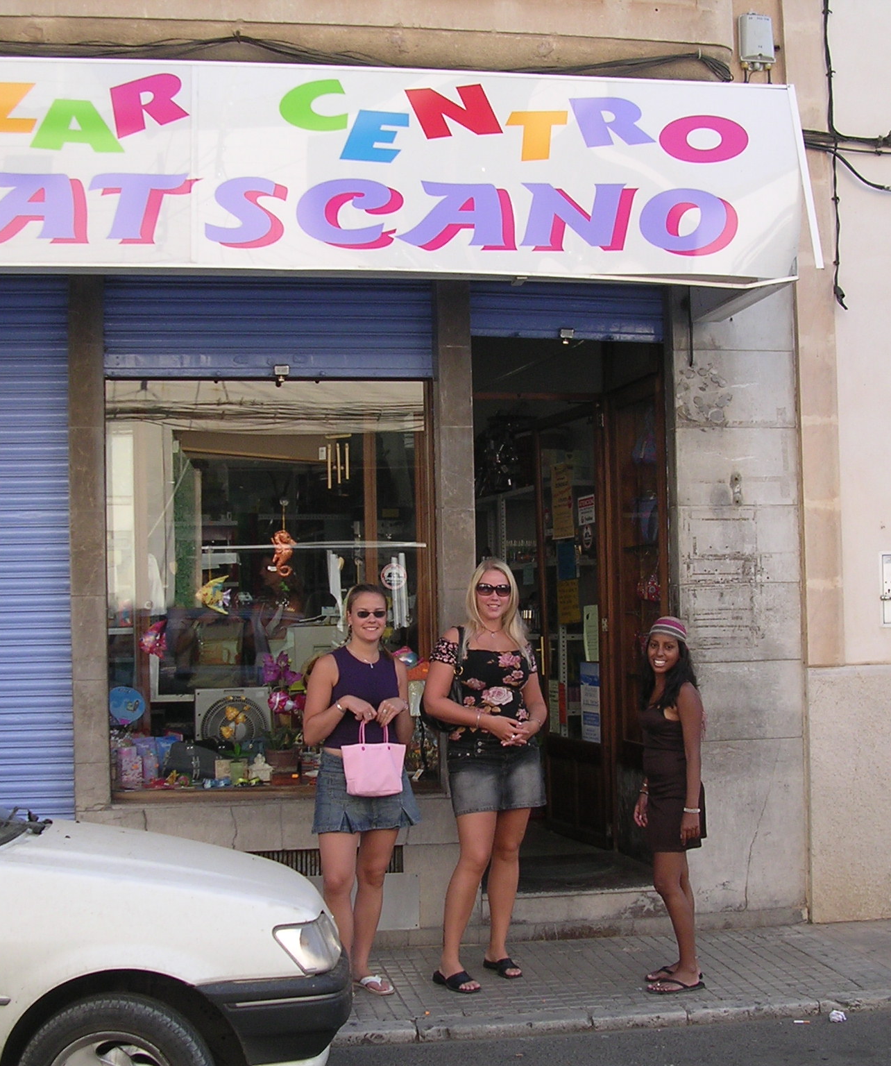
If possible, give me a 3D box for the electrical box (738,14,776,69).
[{"bbox_3d":[1.467,-2.312,7.388,0.176,0.259,0.100,-1,-2,-10],"label":"electrical box"}]

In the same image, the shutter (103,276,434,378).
[{"bbox_3d":[-0.795,-0.965,7.136,1.498,0.522,0.060,-1,-2,-10],"label":"shutter"}]

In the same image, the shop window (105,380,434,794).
[{"bbox_3d":[-0.791,0.247,7.135,1.488,1.884,0.100,-1,-2,-10],"label":"shop window"}]

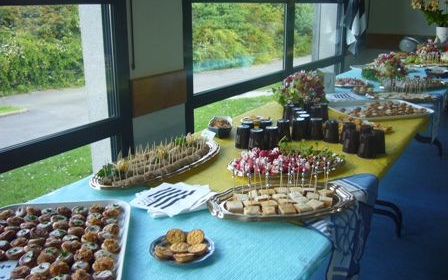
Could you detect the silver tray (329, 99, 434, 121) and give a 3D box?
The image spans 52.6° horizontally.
[{"bbox_3d":[0.878,-0.172,2.528,0.480,0.037,0.325,-6,18,-17],"label":"silver tray"}]

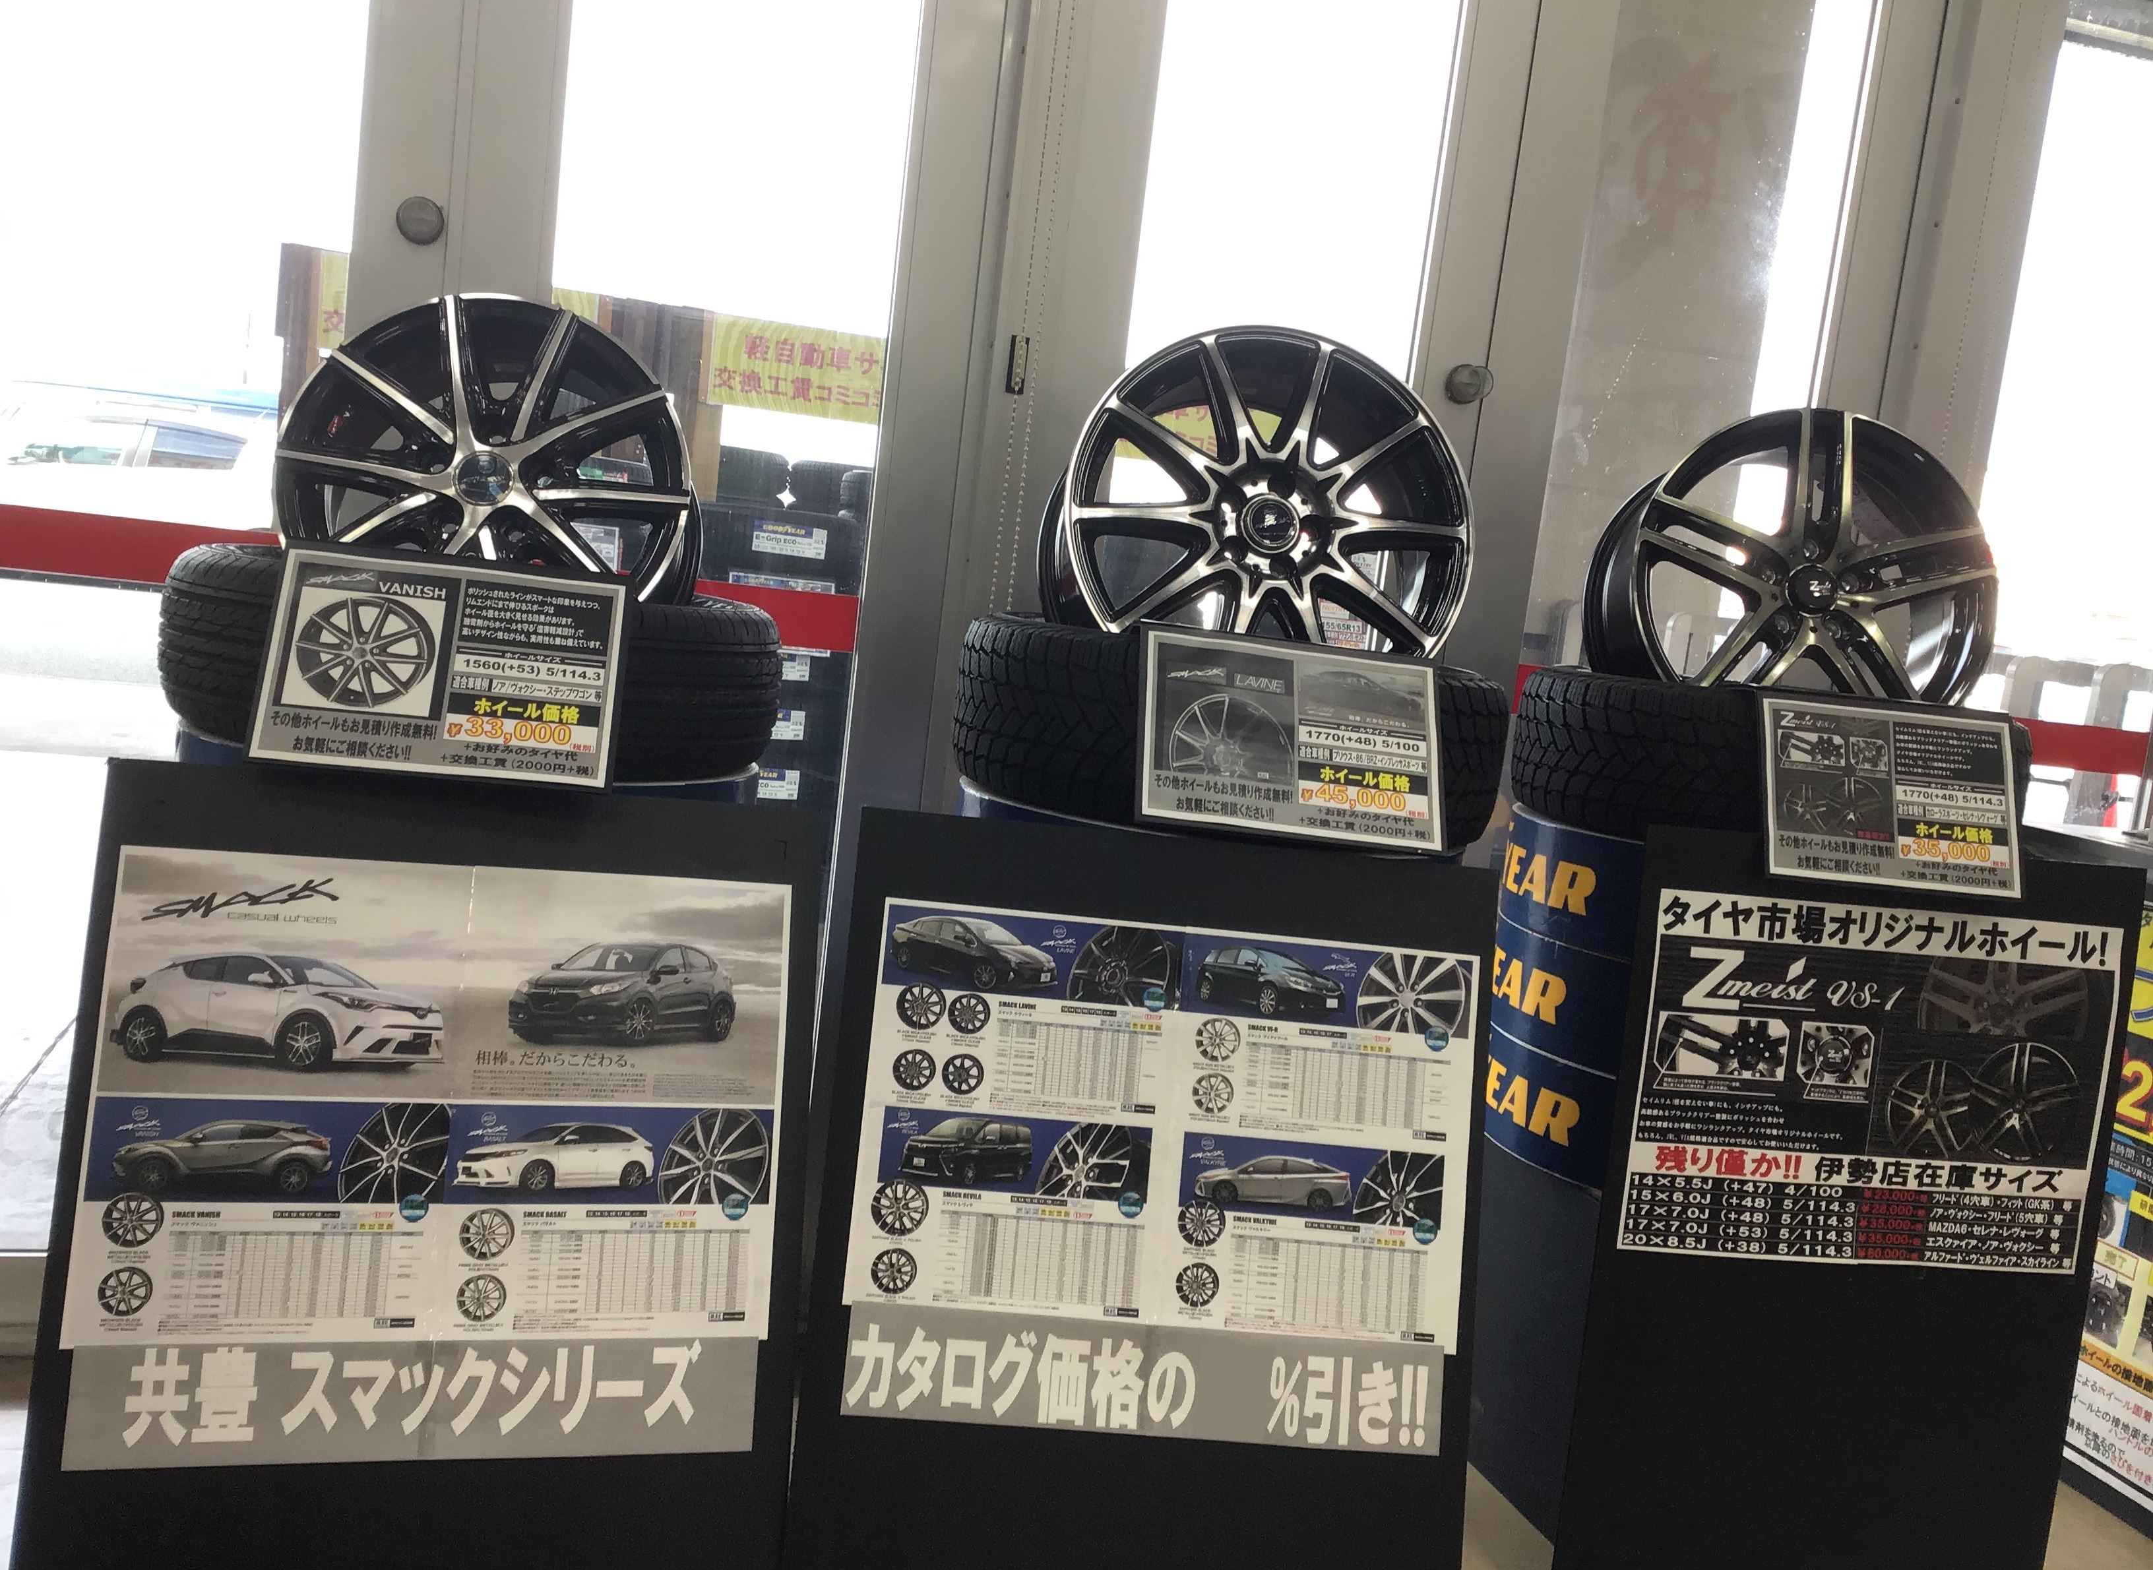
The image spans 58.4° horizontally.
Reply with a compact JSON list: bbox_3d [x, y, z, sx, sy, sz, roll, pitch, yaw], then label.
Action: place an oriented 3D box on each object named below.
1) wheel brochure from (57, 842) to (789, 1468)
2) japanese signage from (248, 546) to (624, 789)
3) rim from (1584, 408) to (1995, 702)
[{"bbox_3d":[-0.566,0.333,1.736,0.600,0.526,0.010,5,-11,-17],"label":"wheel brochure"},{"bbox_3d":[-0.564,-0.106,1.732,0.303,0.217,0.010,5,-27,-12],"label":"japanese signage"},{"bbox_3d":[0.943,-0.243,2.565,0.470,0.470,0.210,7,-5,-1],"label":"rim"}]

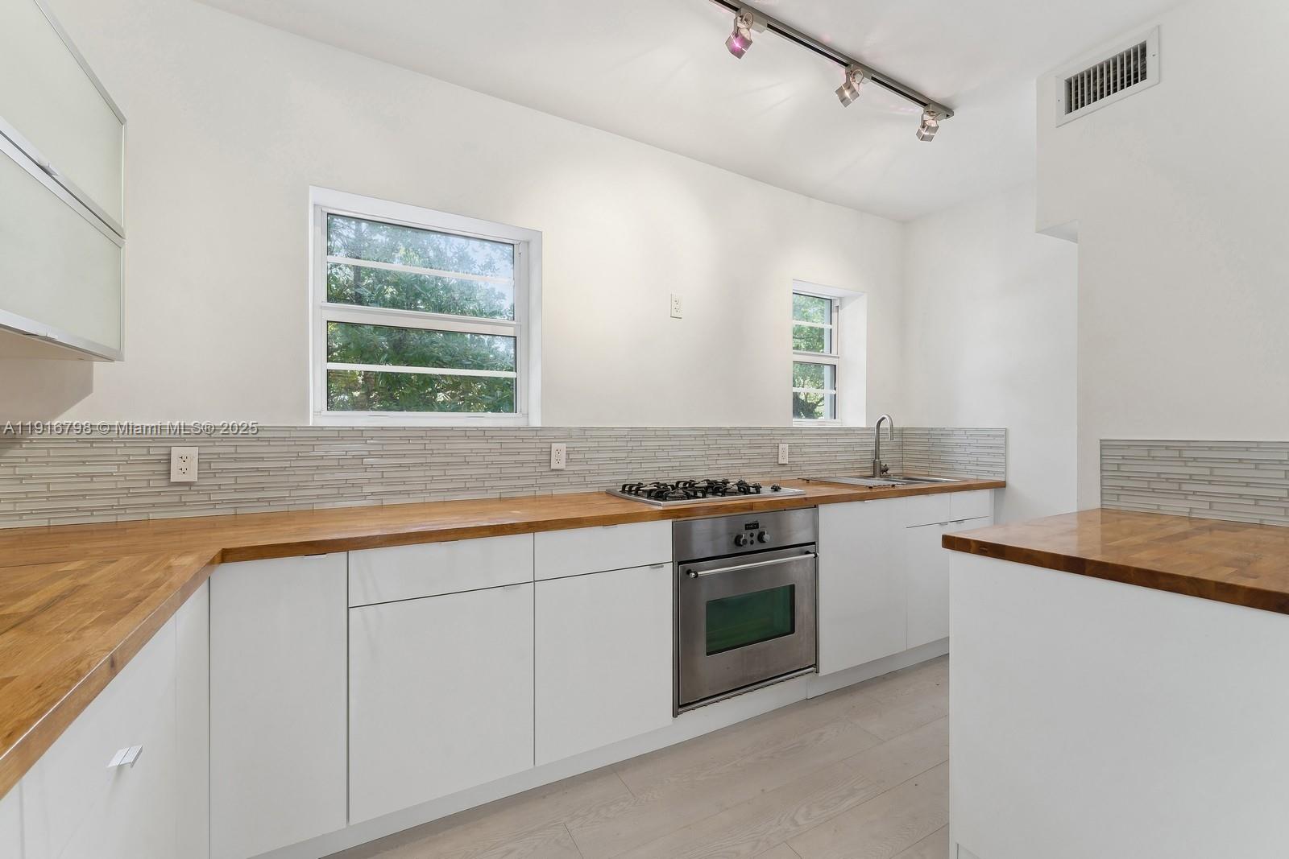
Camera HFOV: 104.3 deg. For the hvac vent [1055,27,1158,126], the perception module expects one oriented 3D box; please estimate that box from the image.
[{"bbox_3d":[1.707,-1.301,1.862,0.025,0.200,0.298,0,0,-28],"label":"hvac vent"}]

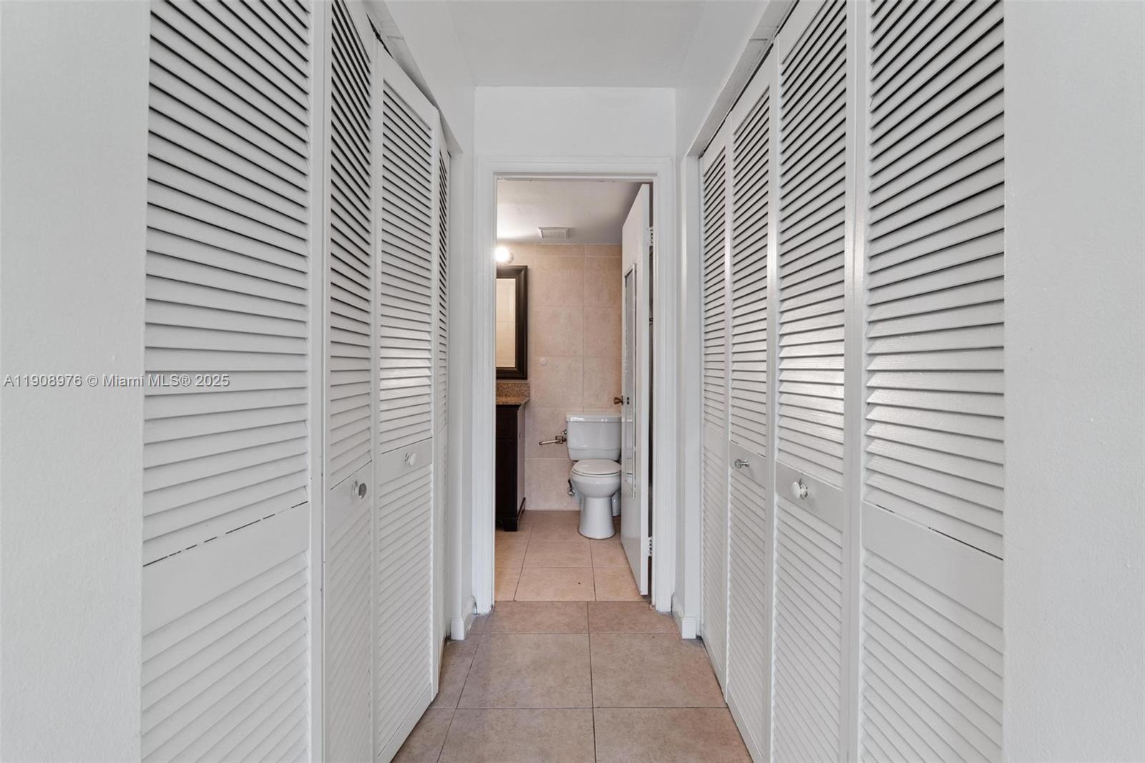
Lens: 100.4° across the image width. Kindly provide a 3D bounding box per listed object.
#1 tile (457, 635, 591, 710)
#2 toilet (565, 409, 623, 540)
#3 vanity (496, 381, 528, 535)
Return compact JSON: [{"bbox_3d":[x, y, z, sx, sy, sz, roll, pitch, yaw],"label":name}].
[{"bbox_3d":[-0.159,1.092,1.820,0.457,0.010,0.455,0,2,0],"label":"tile"},{"bbox_3d":[0.168,0.655,3.458,0.440,0.780,0.690,0,2,0],"label":"toilet"},{"bbox_3d":[-0.738,0.540,3.549,0.800,1.000,0.500,0,2,0],"label":"vanity"}]

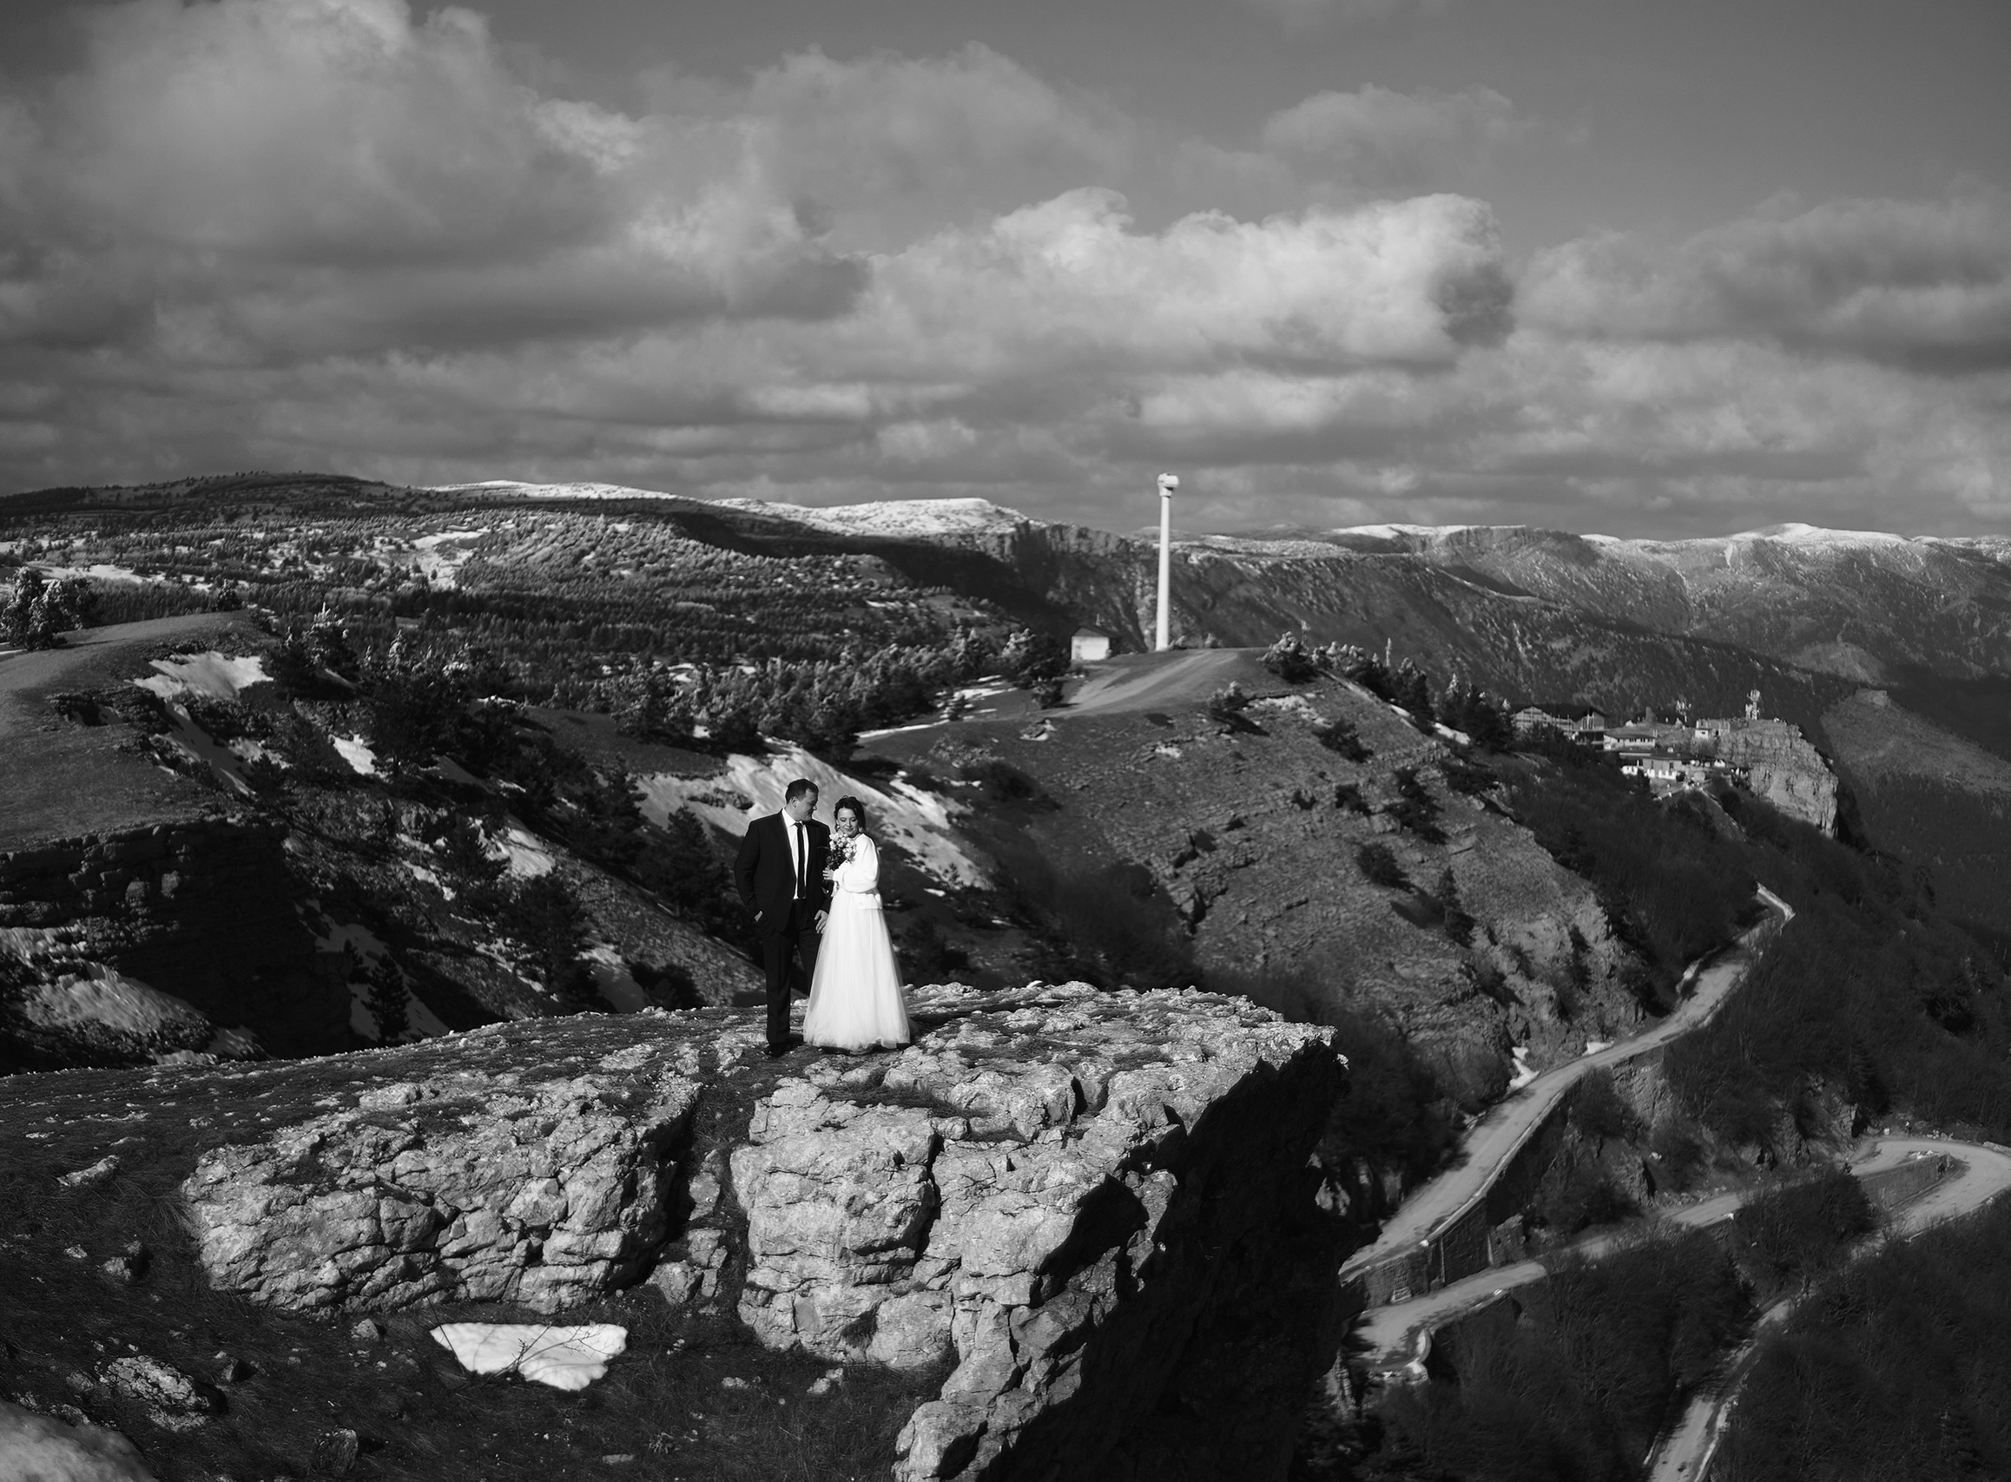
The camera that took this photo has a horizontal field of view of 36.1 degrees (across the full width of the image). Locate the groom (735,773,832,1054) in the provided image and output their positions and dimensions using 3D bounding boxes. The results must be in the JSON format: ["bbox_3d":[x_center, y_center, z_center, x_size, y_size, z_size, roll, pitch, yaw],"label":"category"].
[{"bbox_3d":[-1.452,1.155,20.250,0.600,1.790,0.380,0,3,-24],"label":"groom"}]

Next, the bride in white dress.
[{"bbox_3d":[-0.975,1.204,20.400,0.680,1.610,0.680,4,4,45],"label":"bride in white dress"}]

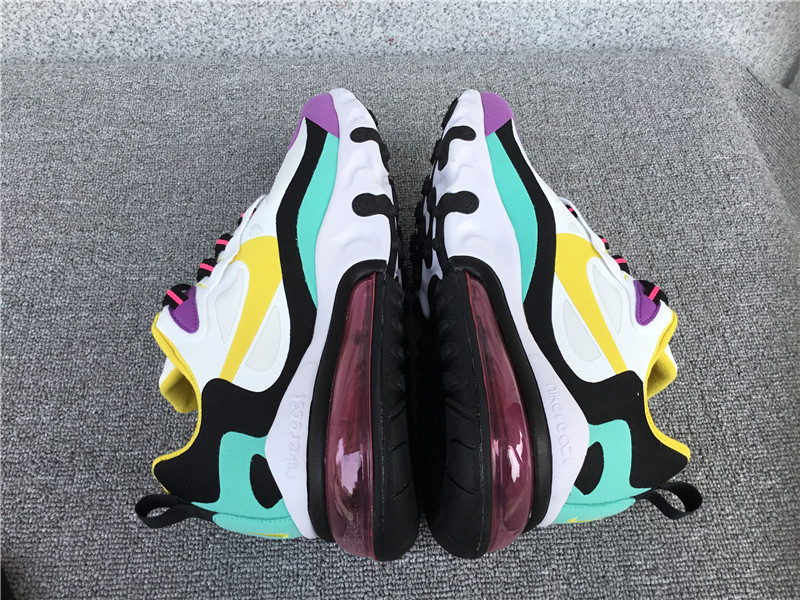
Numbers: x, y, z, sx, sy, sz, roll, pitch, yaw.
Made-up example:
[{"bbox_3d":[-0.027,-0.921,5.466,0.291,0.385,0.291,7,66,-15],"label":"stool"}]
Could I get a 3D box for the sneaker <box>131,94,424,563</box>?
[{"bbox_3d":[-0.069,-0.004,0.405,0.138,0.107,0.288,-6,61,7],"label":"sneaker"}]

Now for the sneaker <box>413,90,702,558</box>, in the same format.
[{"bbox_3d":[0.083,-0.006,0.406,0.138,0.107,0.288,4,61,-8],"label":"sneaker"}]

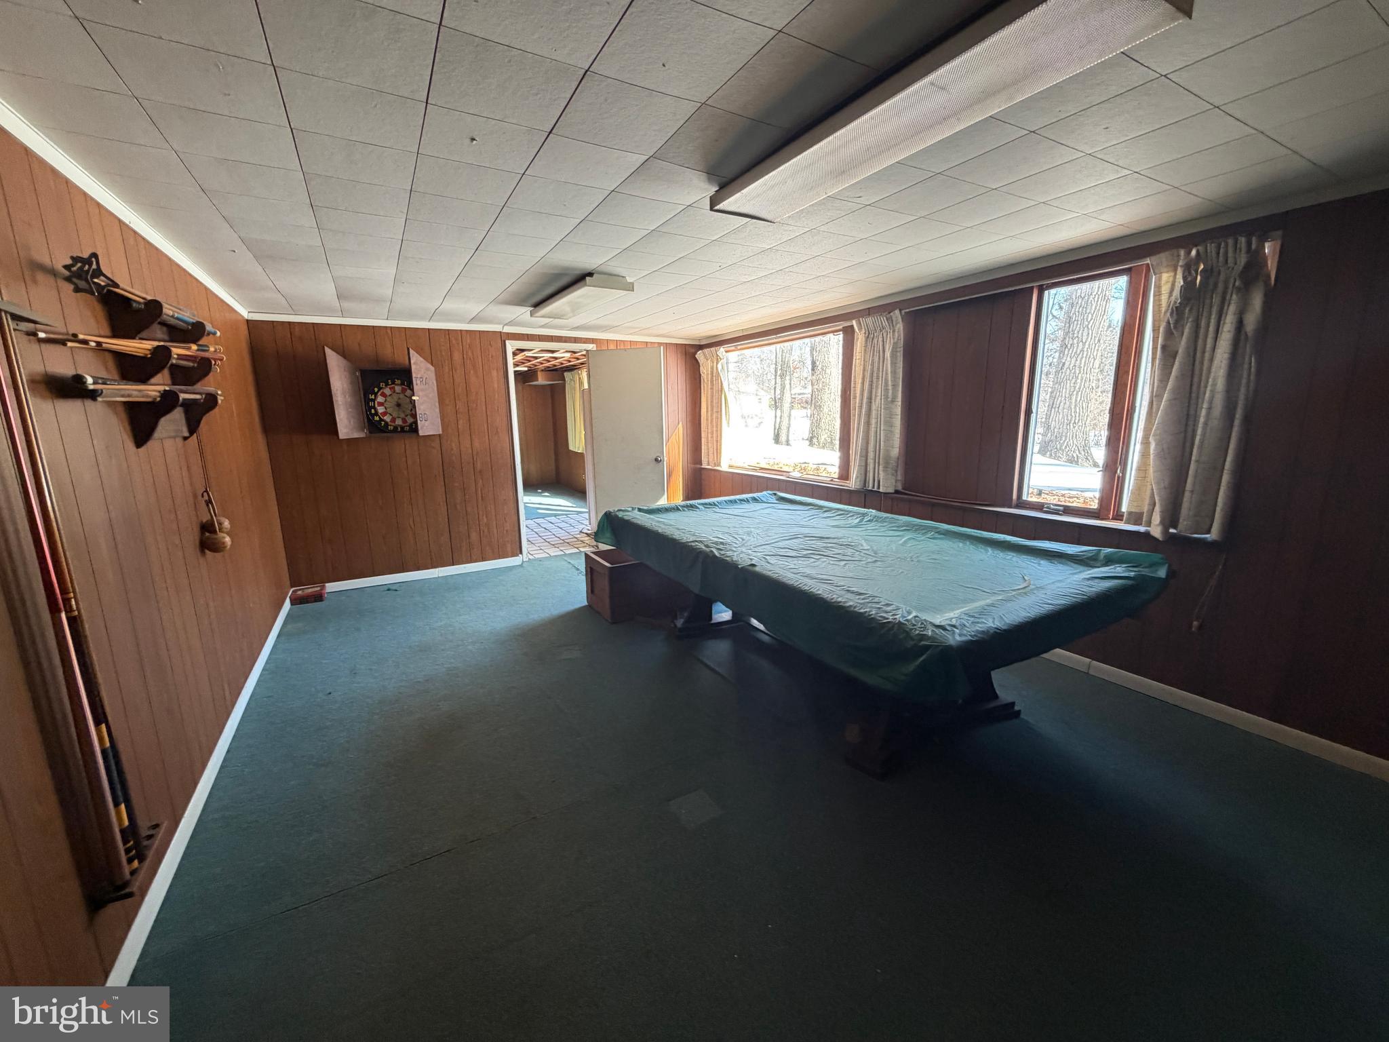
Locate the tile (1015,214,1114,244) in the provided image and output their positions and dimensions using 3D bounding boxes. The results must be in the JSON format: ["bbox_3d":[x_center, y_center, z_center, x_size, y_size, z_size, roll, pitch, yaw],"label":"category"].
[{"bbox_3d":[1.663,-1.302,2.515,0.303,0.020,0.303,-7,12,-29],"label":"tile"}]

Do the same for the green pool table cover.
[{"bbox_3d":[0.653,0.160,2.933,1.435,0.239,2.495,-7,12,-29],"label":"green pool table cover"}]

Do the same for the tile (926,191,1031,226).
[{"bbox_3d":[1.137,-1.231,2.214,0.304,0.017,0.304,-7,12,-29],"label":"tile"}]

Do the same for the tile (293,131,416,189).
[{"bbox_3d":[-1.018,-1.092,1.700,0.303,0.020,0.303,-7,12,-29],"label":"tile"}]

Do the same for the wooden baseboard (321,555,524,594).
[{"bbox_3d":[-2.408,0.471,4.940,1.782,0.071,0.015,-7,12,-29],"label":"wooden baseboard"}]

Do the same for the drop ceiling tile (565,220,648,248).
[{"bbox_3d":[-0.376,-1.229,2.404,0.304,0.017,0.304,-7,12,-29],"label":"drop ceiling tile"}]

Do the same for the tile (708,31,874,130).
[{"bbox_3d":[0.229,-1.062,1.365,0.303,0.020,0.303,-7,12,-29],"label":"tile"}]

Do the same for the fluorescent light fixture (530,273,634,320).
[{"bbox_3d":[-0.764,-1.445,3.675,0.285,0.074,1.131,-7,12,-29],"label":"fluorescent light fixture"}]

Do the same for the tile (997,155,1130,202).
[{"bbox_3d":[1.286,-1.193,1.958,0.303,0.020,0.303,-7,12,-29],"label":"tile"}]

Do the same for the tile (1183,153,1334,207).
[{"bbox_3d":[2.004,-1.225,2.021,0.310,0.015,0.315,-7,12,-29],"label":"tile"}]

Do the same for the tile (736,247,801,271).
[{"bbox_3d":[0.415,-1.332,2.851,0.303,0.020,0.303,-7,12,-29],"label":"tile"}]

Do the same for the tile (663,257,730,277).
[{"bbox_3d":[0.000,-1.338,2.961,0.304,0.017,0.304,-7,12,-29],"label":"tile"}]

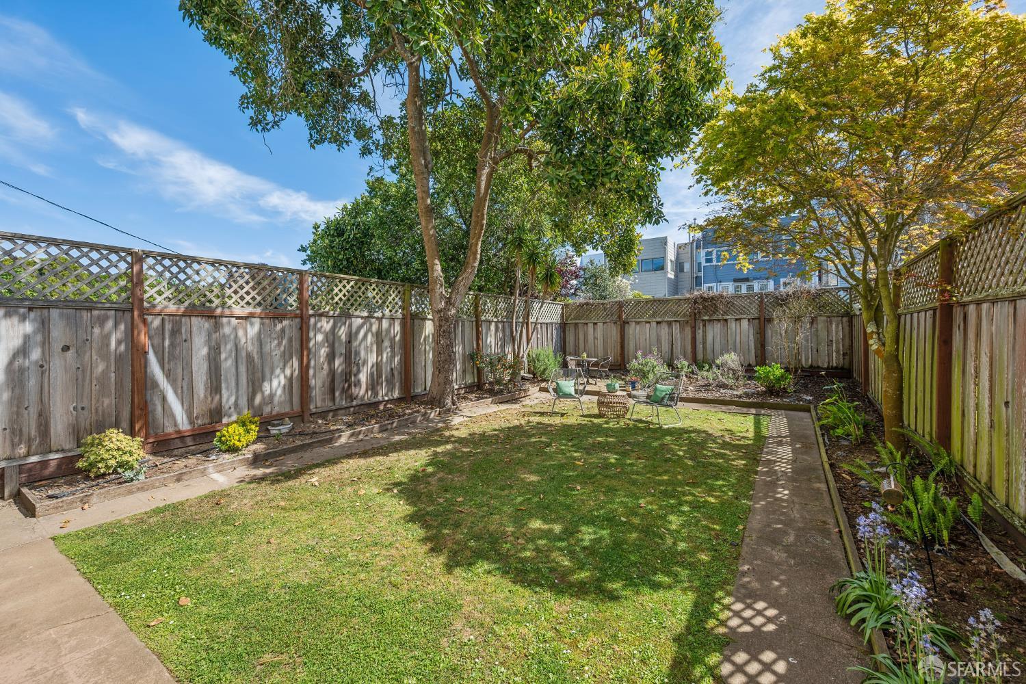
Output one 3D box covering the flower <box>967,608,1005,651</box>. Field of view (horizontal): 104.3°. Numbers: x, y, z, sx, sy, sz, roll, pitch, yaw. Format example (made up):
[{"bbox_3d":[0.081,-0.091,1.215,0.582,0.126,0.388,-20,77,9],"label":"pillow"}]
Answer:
[{"bbox_3d":[1.744,1.056,1.470,0.100,0.130,0.100,-1,1,-40],"label":"flower"}]

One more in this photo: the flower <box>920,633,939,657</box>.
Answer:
[{"bbox_3d":[1.534,1.115,1.470,0.055,0.075,0.055,-1,1,-44],"label":"flower"}]

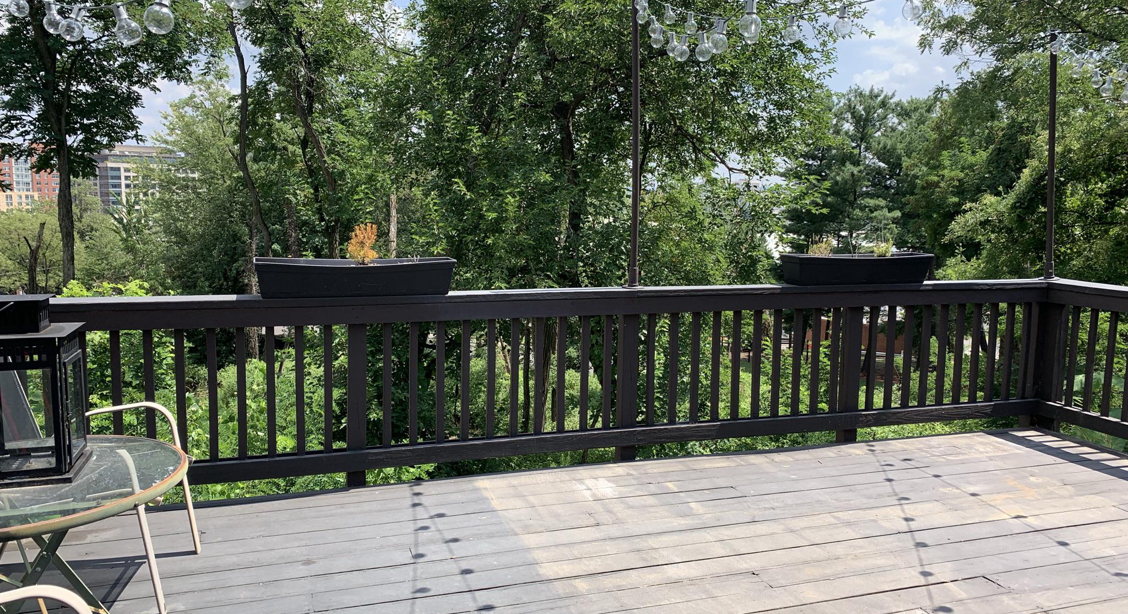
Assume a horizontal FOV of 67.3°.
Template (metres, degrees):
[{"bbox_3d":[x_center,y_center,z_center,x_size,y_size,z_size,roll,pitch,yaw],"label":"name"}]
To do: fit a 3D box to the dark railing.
[{"bbox_3d":[0.495,0.403,4.333,5.819,0.941,0.688,-2,7,-19],"label":"dark railing"}]

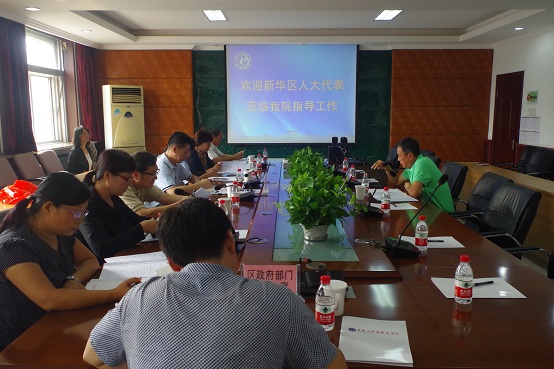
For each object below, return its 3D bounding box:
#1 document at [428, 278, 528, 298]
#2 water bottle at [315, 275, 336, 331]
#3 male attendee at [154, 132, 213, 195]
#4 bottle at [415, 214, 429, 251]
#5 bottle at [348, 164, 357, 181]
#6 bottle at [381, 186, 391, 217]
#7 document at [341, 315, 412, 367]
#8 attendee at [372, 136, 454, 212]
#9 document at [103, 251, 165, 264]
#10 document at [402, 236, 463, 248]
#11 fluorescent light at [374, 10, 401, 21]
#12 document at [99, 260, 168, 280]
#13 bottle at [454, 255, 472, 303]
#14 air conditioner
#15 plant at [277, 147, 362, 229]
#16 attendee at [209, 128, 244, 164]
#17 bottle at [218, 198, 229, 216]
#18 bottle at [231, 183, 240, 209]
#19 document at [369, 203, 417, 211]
[{"bbox_3d":[0.794,0.408,1.895,0.295,0.004,0.215,0,9,0],"label":"document"},{"bbox_3d":[0.160,0.378,1.542,0.063,0.176,0.063,0,9,0],"label":"water bottle"},{"bbox_3d":[-0.881,0.194,4.081,0.730,1.280,0.520,1,9,7],"label":"male attendee"},{"bbox_3d":[0.711,0.247,2.332,0.061,0.177,0.061,0,9,0],"label":"bottle"},{"bbox_3d":[0.748,-0.115,4.687,0.063,0.176,0.063,0,9,0],"label":"bottle"},{"bbox_3d":[0.748,0.108,3.261,0.063,0.176,0.063,0,9,0],"label":"bottle"},{"bbox_3d":[0.296,0.469,1.459,0.210,0.010,0.290,2,9,11],"label":"document"},{"bbox_3d":[1.149,0.212,4.029,0.760,1.250,0.520,1,9,6],"label":"attendee"},{"bbox_3d":[-0.632,0.347,2.211,0.297,0.014,0.190,-4,10,-24],"label":"document"},{"bbox_3d":[0.822,0.306,2.548,0.290,0.004,0.220,0,9,0],"label":"document"},{"bbox_3d":[1.534,-2.348,6.576,0.230,0.060,0.660,0,9,0],"label":"fluorescent light"},{"bbox_3d":[-0.607,0.367,2.086,0.300,0.015,0.210,-2,9,-10],"label":"document"},{"bbox_3d":[0.684,0.340,1.739,0.061,0.177,0.061,0,9,0],"label":"bottle"},{"bbox_3d":[-2.372,-0.620,7.485,0.510,1.800,0.340,-7,11,-37],"label":"air conditioner"},{"bbox_3d":[0.219,0.001,2.712,0.420,0.420,0.500,0,9,0],"label":"plant"},{"bbox_3d":[-0.786,-0.147,6.355,0.740,1.250,0.500,0,9,3],"label":"attendee"},{"bbox_3d":[-0.309,0.182,2.742,0.061,0.177,0.061,0,9,0],"label":"bottle"},{"bbox_3d":[-0.297,0.073,3.433,0.061,0.177,0.061,0,9,0],"label":"bottle"},{"bbox_3d":[0.858,0.160,3.486,0.290,0.004,0.220,0,9,0],"label":"document"}]

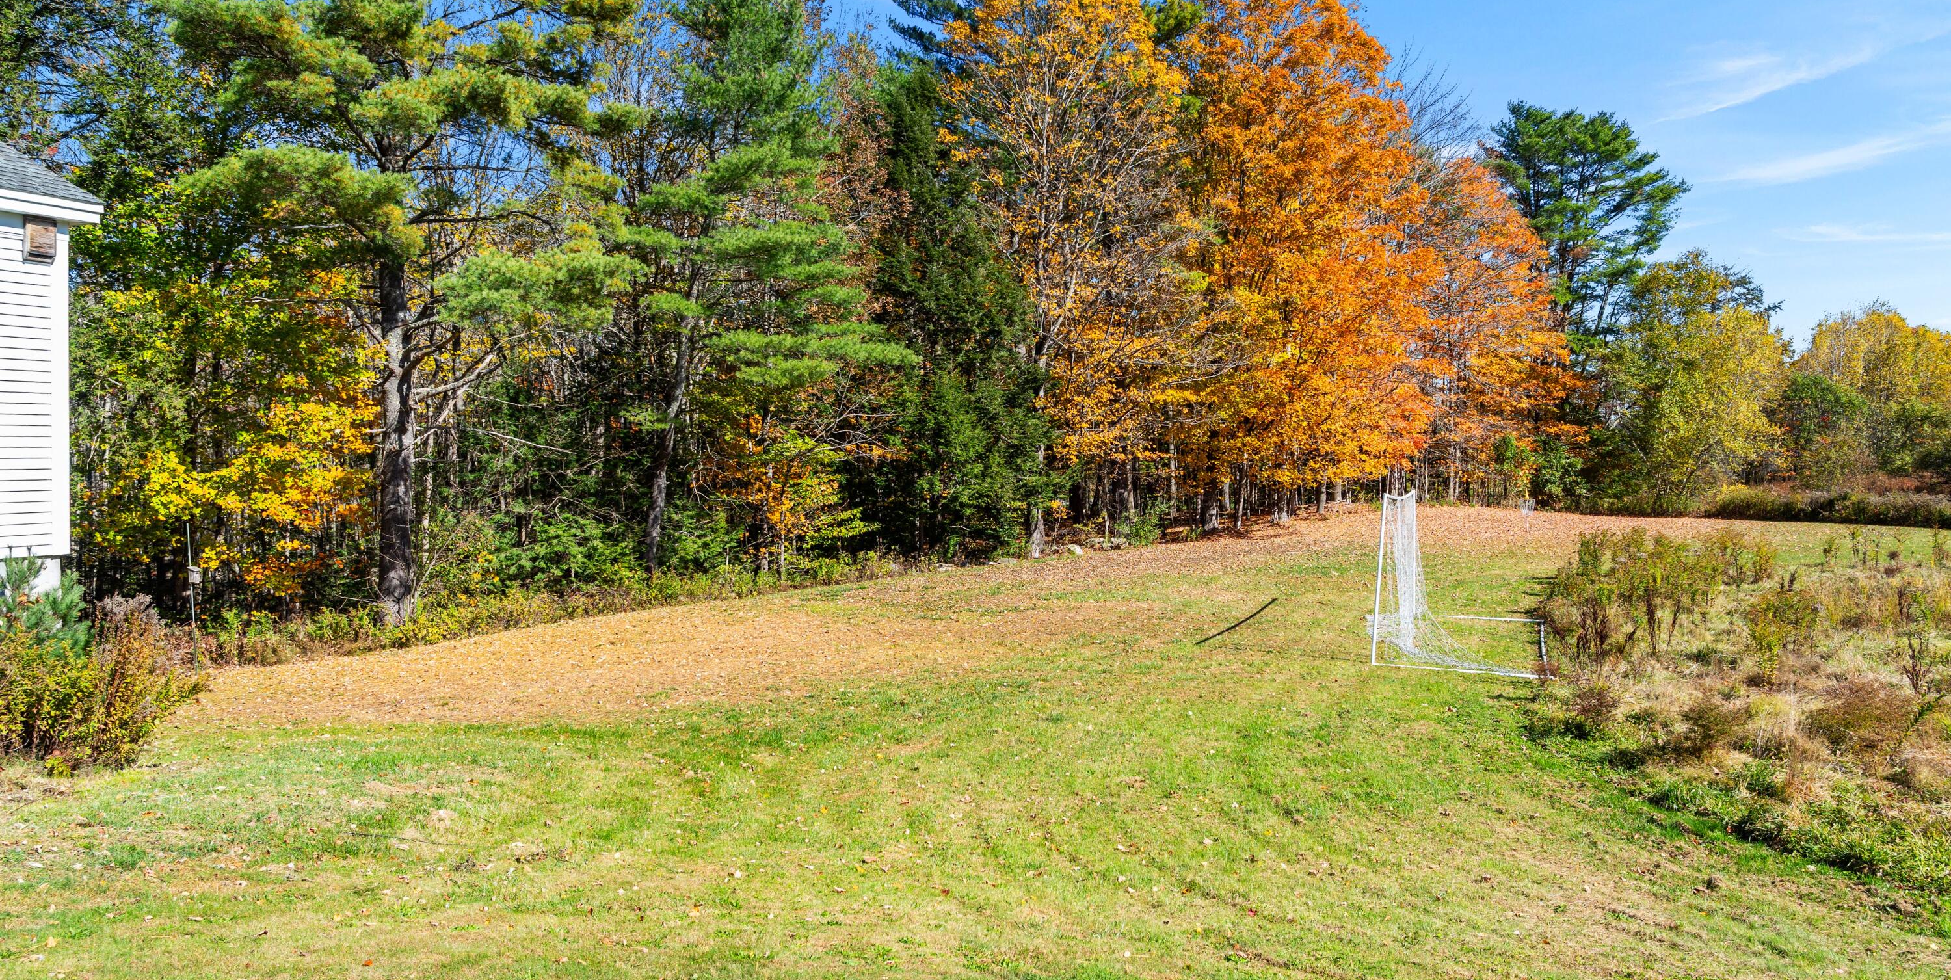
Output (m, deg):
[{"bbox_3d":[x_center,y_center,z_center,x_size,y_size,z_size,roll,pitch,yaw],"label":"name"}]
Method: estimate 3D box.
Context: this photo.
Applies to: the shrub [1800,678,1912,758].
[{"bbox_3d":[8.199,2.098,12.100,1.030,0.660,0.900,2,2,34],"label":"shrub"}]

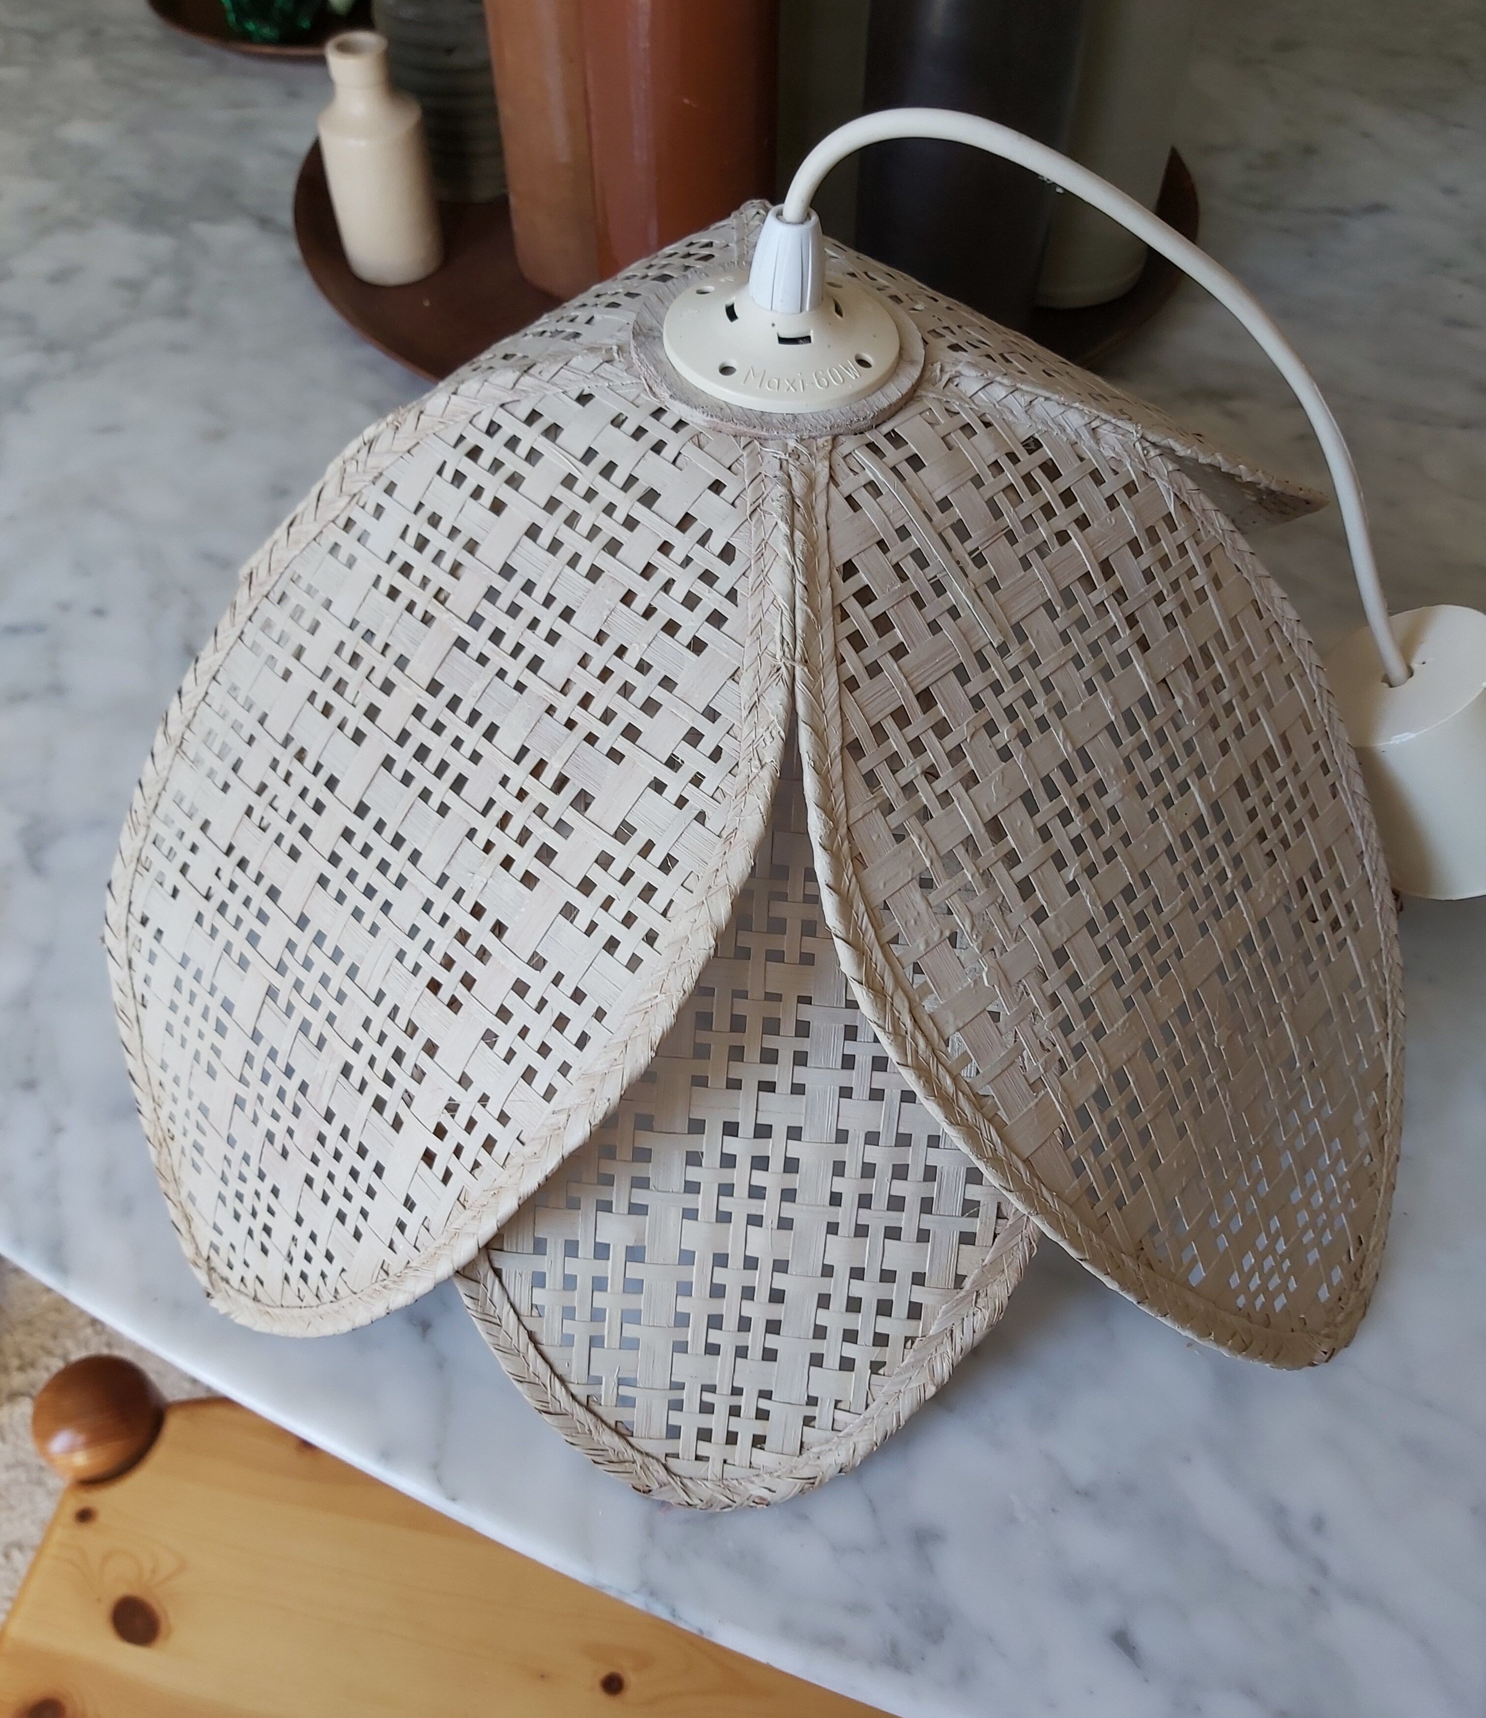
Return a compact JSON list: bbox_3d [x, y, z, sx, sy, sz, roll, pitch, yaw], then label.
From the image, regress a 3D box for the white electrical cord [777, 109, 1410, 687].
[{"bbox_3d":[0.109,-0.116,0.408,0.200,0.175,0.030,3,51,3],"label":"white electrical cord"}]

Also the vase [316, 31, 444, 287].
[{"bbox_3d":[-0.170,-0.325,0.691,0.047,0.101,0.047,0,51,0],"label":"vase"}]

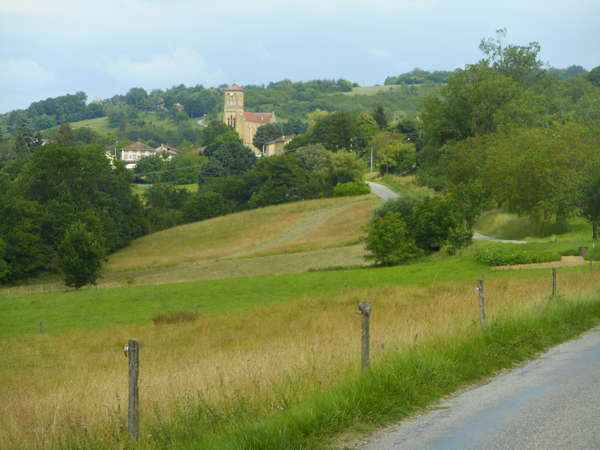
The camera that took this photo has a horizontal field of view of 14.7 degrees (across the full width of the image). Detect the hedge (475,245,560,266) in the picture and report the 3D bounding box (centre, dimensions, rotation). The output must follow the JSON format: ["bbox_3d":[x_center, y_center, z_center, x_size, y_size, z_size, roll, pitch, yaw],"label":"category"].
[{"bbox_3d":[14.050,1.970,150.000,5.400,1.350,1.800,0,0,-15],"label":"hedge"}]

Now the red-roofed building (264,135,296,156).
[{"bbox_3d":[-6.970,-27.040,790.000,9.000,7.500,10.000,0,0,25],"label":"red-roofed building"}]

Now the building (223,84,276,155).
[{"bbox_3d":[-18.480,-38.430,850.000,10.000,25.500,28.000,0,0,20],"label":"building"}]

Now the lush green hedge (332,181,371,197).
[{"bbox_3d":[8.870,-6.290,400.000,6.200,2.600,2.800,0,0,0],"label":"lush green hedge"}]

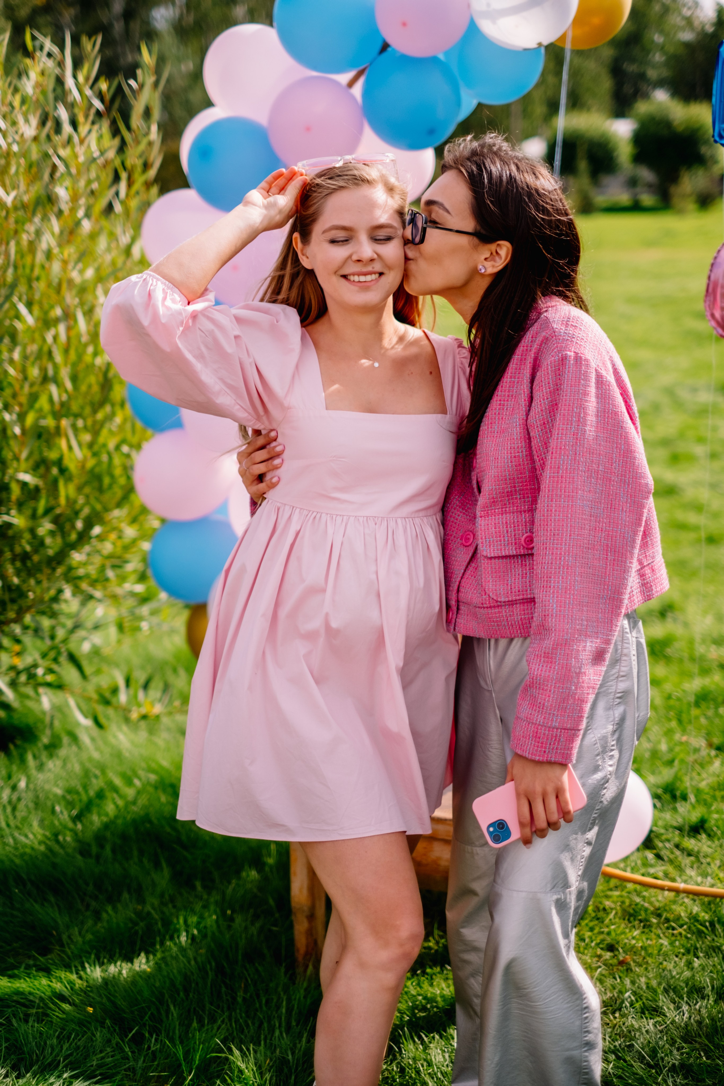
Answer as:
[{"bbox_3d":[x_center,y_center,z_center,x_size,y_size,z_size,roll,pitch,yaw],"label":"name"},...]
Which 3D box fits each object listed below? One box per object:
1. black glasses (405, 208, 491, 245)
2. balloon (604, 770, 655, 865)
[{"bbox_3d":[0.144,-0.443,2.292,0.143,0.050,0.140,7,12,-12],"label":"black glasses"},{"bbox_3d":[0.544,0.615,3.650,0.240,0.240,0.240,0,13,0],"label":"balloon"}]

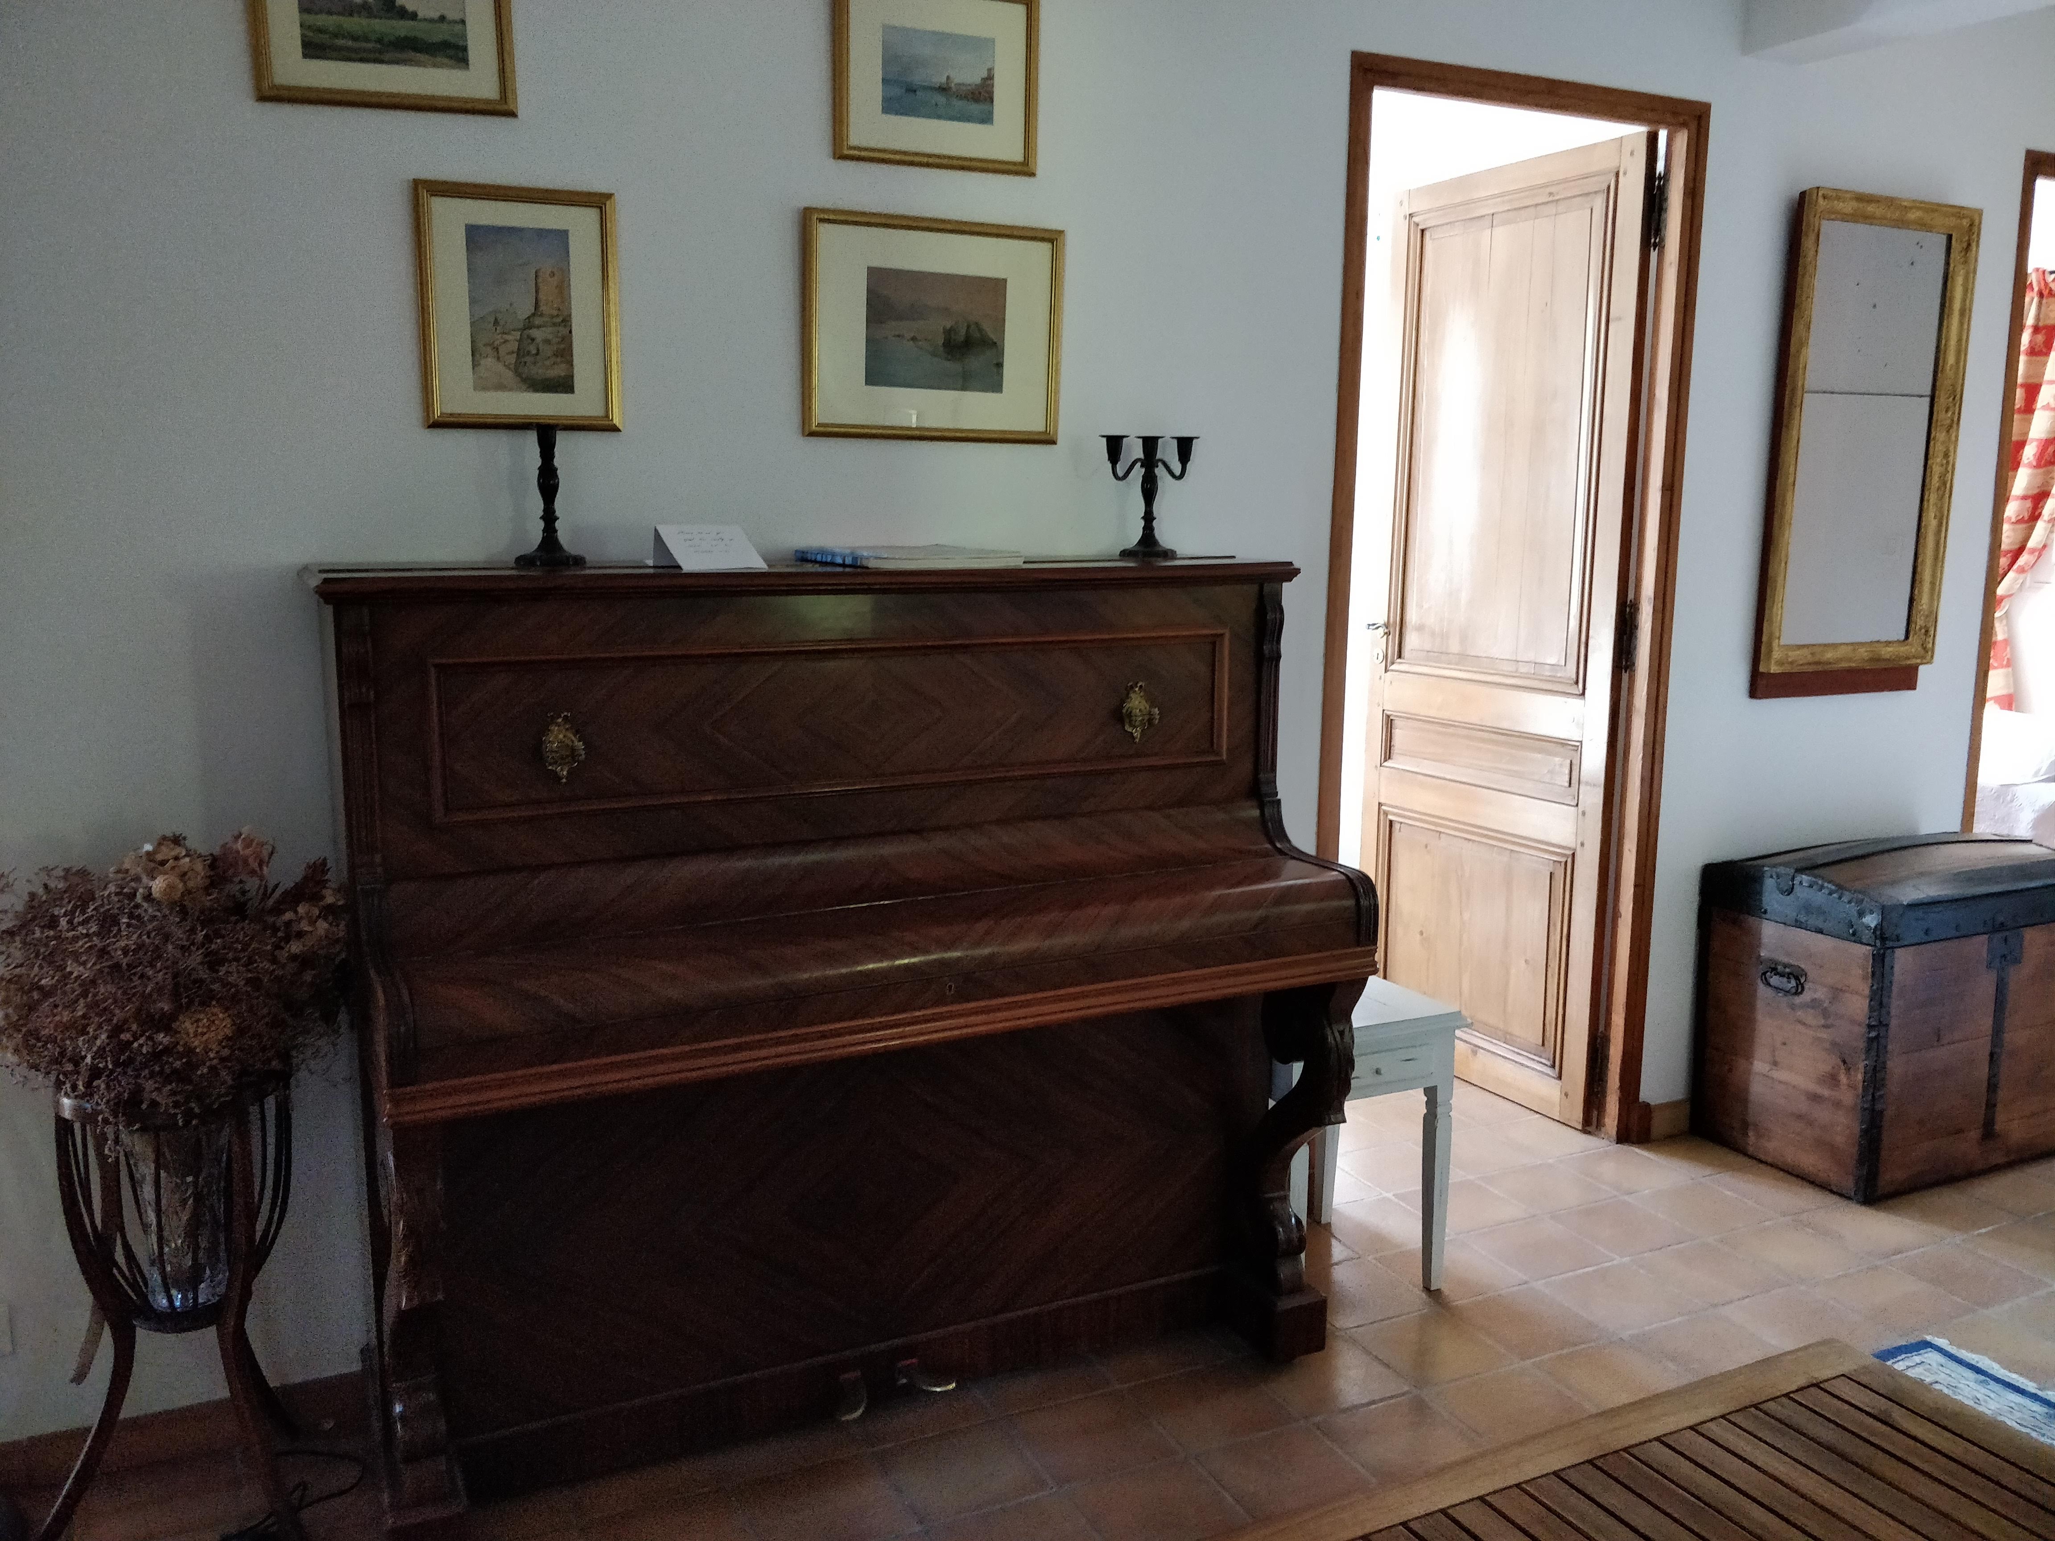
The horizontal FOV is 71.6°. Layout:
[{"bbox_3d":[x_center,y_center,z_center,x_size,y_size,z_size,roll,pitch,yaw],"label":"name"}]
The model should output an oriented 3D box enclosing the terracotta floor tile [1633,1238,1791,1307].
[{"bbox_3d":[1.255,0.931,2.626,0.198,0.012,0.188,-5,13,-26],"label":"terracotta floor tile"}]

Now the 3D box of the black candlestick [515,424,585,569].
[{"bbox_3d":[-0.693,-0.398,2.055,0.097,0.207,0.097,-5,11,-26],"label":"black candlestick"}]

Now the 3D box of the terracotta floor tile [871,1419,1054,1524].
[{"bbox_3d":[-0.094,1.037,2.088,0.202,0.015,0.182,-4,9,-23],"label":"terracotta floor tile"}]

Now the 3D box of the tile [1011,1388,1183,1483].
[{"bbox_3d":[0.097,0.994,2.120,0.195,0.015,0.195,-4,8,-22],"label":"tile"}]

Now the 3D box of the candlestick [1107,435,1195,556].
[{"bbox_3d":[0.201,-0.445,2.325,0.176,0.196,0.094,-4,9,-23],"label":"candlestick"}]

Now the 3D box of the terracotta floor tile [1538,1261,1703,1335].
[{"bbox_3d":[1.067,0.956,2.574,0.208,0.015,0.182,-4,9,-23],"label":"terracotta floor tile"}]

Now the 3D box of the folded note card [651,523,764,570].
[{"bbox_3d":[-0.467,-0.336,2.095,0.120,0.068,0.135,-5,11,-26],"label":"folded note card"}]

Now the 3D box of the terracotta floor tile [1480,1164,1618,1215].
[{"bbox_3d":[1.094,0.889,3.012,0.192,0.015,0.184,-4,9,-23],"label":"terracotta floor tile"}]

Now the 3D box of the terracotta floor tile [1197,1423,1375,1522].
[{"bbox_3d":[0.365,1.003,2.014,0.195,0.015,0.195,-4,8,-22],"label":"terracotta floor tile"}]

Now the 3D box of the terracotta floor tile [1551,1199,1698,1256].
[{"bbox_3d":[1.163,0.897,2.784,0.198,0.012,0.188,-5,13,-26],"label":"terracotta floor tile"}]

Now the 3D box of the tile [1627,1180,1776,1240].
[{"bbox_3d":[1.352,0.884,2.853,0.195,0.015,0.195,-4,8,-22],"label":"tile"}]

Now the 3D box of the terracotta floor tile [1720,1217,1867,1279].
[{"bbox_3d":[1.448,0.916,2.701,0.198,0.012,0.188,-5,13,-26],"label":"terracotta floor tile"}]

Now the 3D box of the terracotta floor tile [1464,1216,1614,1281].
[{"bbox_3d":[0.987,0.929,2.752,0.196,0.015,0.182,-4,9,-23],"label":"terracotta floor tile"}]

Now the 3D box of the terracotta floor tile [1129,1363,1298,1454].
[{"bbox_3d":[0.284,0.983,2.188,0.195,0.015,0.195,-4,8,-22],"label":"terracotta floor tile"}]

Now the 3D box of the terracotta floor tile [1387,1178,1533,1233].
[{"bbox_3d":[0.876,0.886,2.884,0.195,0.015,0.195,-4,8,-22],"label":"terracotta floor tile"}]

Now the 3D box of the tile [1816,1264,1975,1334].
[{"bbox_3d":[1.540,0.949,2.543,0.198,0.012,0.188,-5,13,-26],"label":"tile"}]

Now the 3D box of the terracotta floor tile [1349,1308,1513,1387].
[{"bbox_3d":[0.664,0.956,2.353,0.195,0.015,0.195,-4,8,-22],"label":"terracotta floor tile"}]

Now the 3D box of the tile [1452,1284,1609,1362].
[{"bbox_3d":[0.871,0.960,2.474,0.198,0.012,0.188,-5,13,-26],"label":"tile"}]

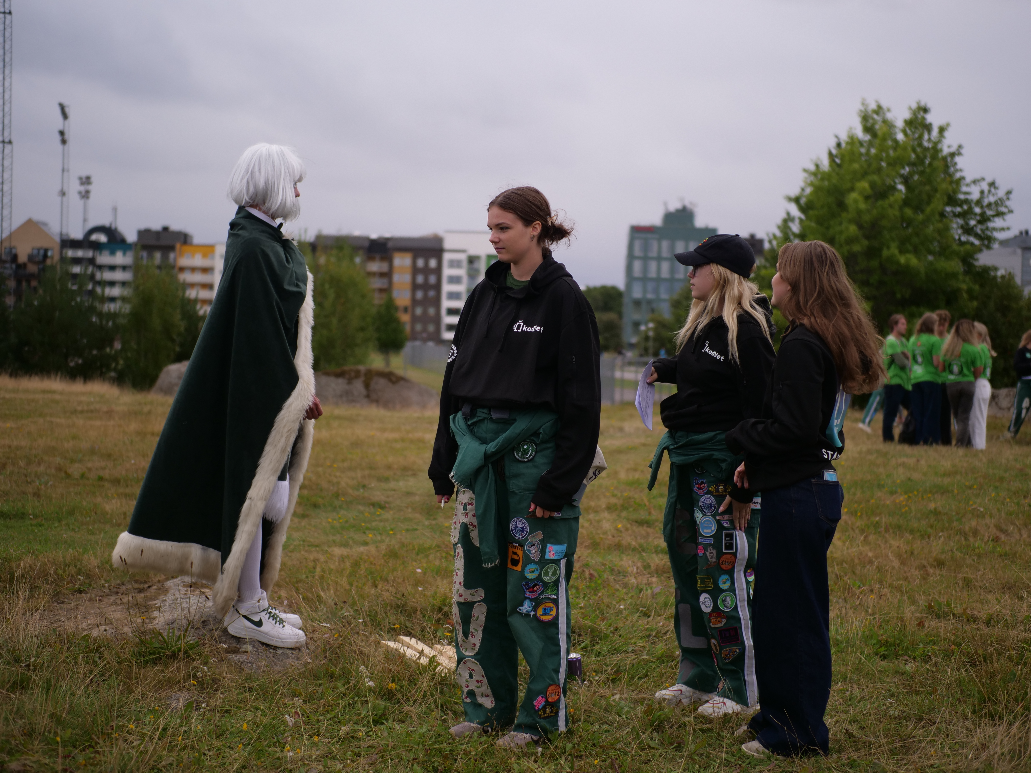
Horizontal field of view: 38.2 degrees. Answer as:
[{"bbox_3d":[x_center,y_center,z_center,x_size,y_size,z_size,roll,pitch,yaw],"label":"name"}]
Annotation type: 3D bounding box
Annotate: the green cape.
[{"bbox_3d":[-1.094,0.089,5.400,0.720,1.460,0.660,2,2,10],"label":"green cape"}]

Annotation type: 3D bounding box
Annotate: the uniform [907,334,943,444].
[{"bbox_3d":[5.346,0.016,19.400,0.470,1.460,0.340,2,2,22],"label":"uniform"}]

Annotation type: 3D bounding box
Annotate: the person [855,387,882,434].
[{"bbox_3d":[5.408,-0.125,22.000,0.750,1.660,0.550,1,1,0],"label":"person"}]

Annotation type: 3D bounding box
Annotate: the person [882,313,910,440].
[{"bbox_3d":[5.024,-0.117,19.700,0.420,1.710,0.480,2,2,17],"label":"person"}]

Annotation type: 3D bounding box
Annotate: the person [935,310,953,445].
[{"bbox_3d":[5.721,-0.124,19.900,0.480,1.790,0.360,1,1,3],"label":"person"}]

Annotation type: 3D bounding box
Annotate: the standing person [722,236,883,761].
[{"bbox_3d":[0.900,0.342,4.630,0.460,1.600,0.450,2,2,25],"label":"standing person"}]

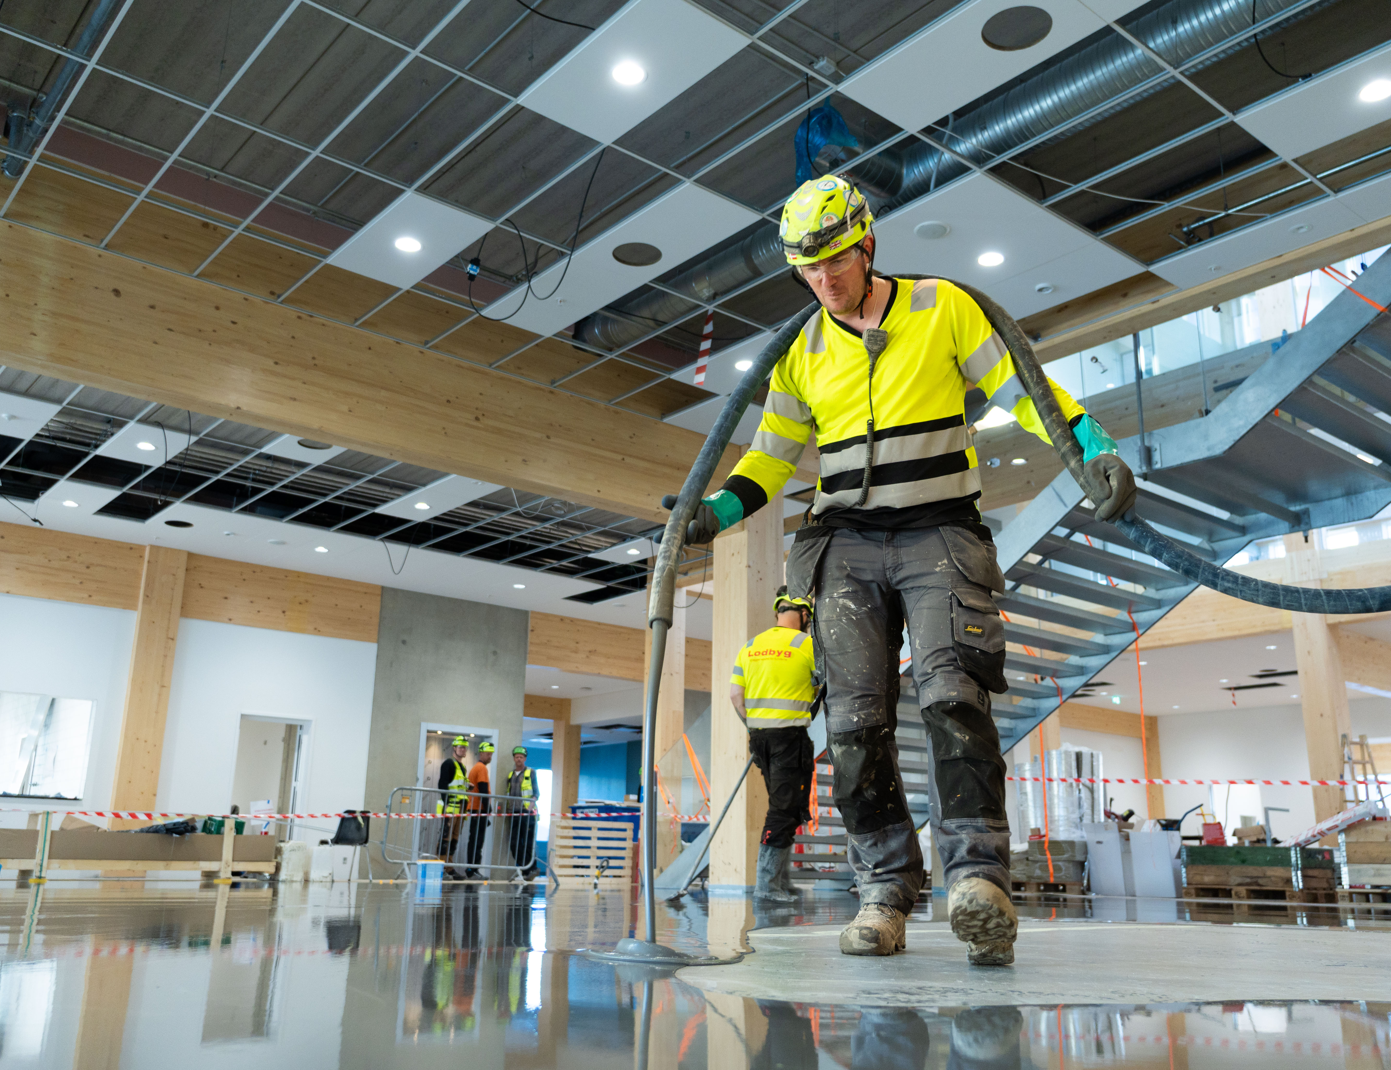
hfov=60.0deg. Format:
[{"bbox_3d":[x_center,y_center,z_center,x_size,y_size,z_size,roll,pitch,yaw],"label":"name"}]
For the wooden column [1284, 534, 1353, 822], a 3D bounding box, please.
[{"bbox_3d":[9.546,2.615,18.245,0.480,5.300,0.480,13,-20,-38],"label":"wooden column"}]

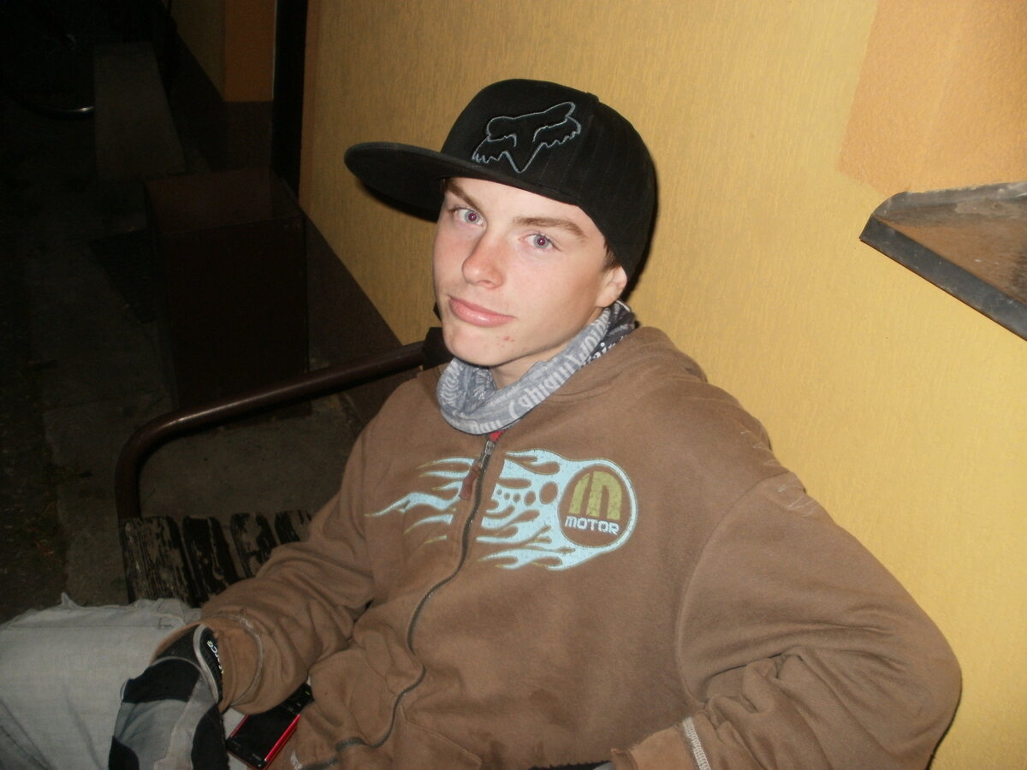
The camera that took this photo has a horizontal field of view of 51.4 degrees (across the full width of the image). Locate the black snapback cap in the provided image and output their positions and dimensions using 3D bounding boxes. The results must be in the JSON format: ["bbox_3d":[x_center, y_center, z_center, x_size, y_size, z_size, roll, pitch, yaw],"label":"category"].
[{"bbox_3d":[0.005,-0.189,0.876,0.268,0.138,0.186,25,-10,-35],"label":"black snapback cap"}]

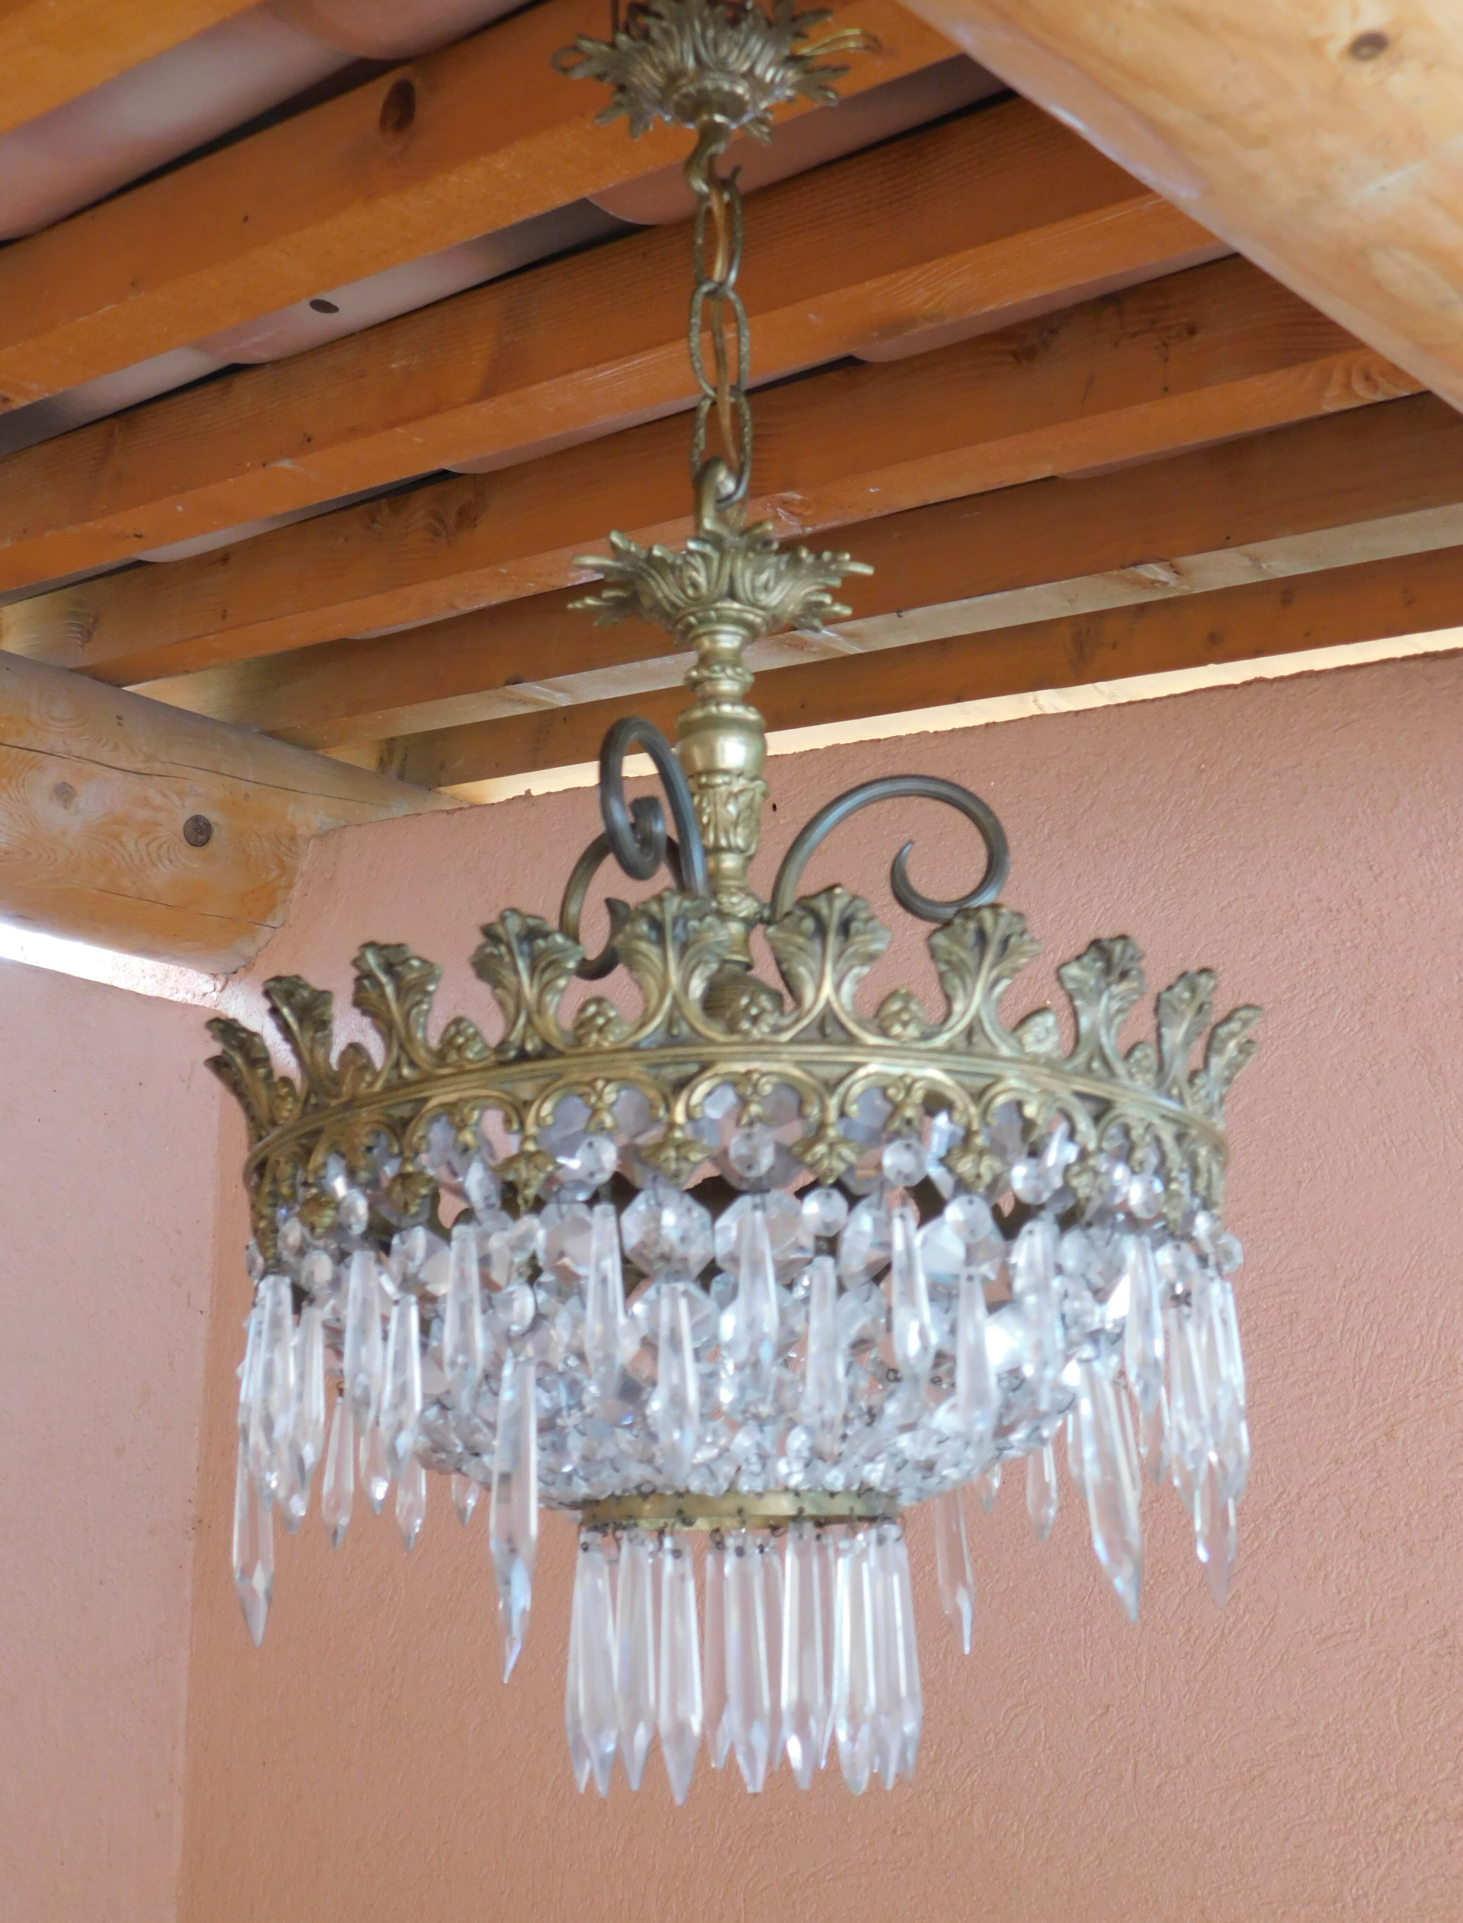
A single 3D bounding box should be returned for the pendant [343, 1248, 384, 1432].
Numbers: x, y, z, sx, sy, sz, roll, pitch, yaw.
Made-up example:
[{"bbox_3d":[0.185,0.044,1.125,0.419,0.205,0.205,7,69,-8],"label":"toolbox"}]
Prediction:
[{"bbox_3d":[-0.120,0.124,0.832,0.015,0.060,0.011,-18,-25,39],"label":"pendant"}]

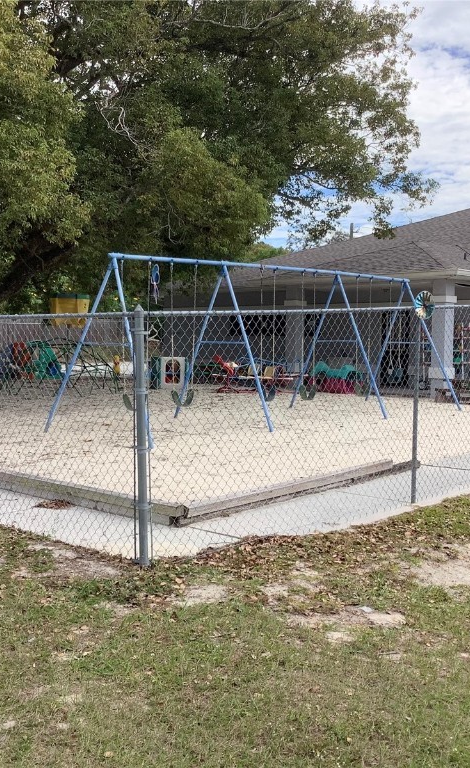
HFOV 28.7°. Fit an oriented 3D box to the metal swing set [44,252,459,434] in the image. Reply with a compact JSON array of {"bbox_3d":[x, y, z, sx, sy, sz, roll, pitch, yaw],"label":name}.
[{"bbox_3d":[0.863,-0.663,14.989,2.067,2.518,8.297,3,4,40],"label":"metal swing set"}]

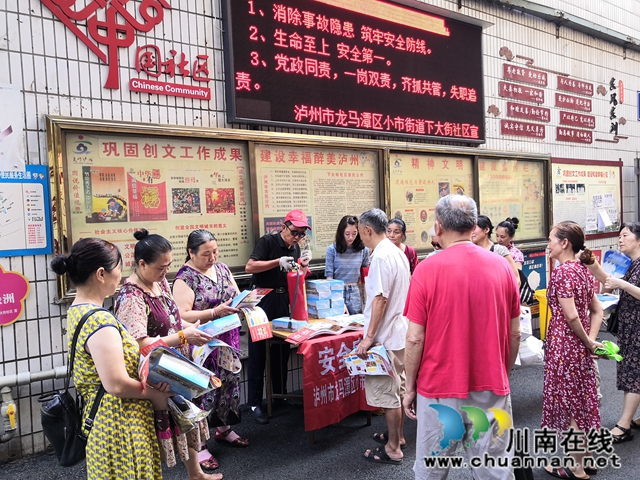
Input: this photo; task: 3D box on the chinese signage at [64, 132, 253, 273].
[{"bbox_3d":[-1.227,-0.280,4.067,1.474,1.095,0.030,-4,2,-35],"label":"chinese signage"}]

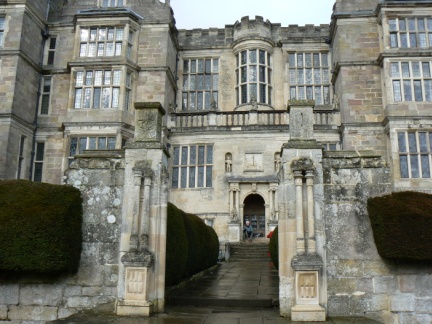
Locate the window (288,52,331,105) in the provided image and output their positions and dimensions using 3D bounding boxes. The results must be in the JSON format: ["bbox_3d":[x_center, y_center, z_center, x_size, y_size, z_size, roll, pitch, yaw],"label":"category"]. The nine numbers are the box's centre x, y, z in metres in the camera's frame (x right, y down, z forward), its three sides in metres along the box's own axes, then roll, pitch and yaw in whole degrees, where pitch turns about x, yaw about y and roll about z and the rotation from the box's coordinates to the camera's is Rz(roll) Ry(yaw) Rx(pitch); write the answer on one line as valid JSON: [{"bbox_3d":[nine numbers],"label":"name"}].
[{"bbox_3d":[6.179,-5.533,29.760,2.600,3.850,0.300,-1,-13,5],"label":"window"}]

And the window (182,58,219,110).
[{"bbox_3d":[-1.054,-5.267,30.357,2.500,3.850,0.300,-1,-13,5],"label":"window"}]

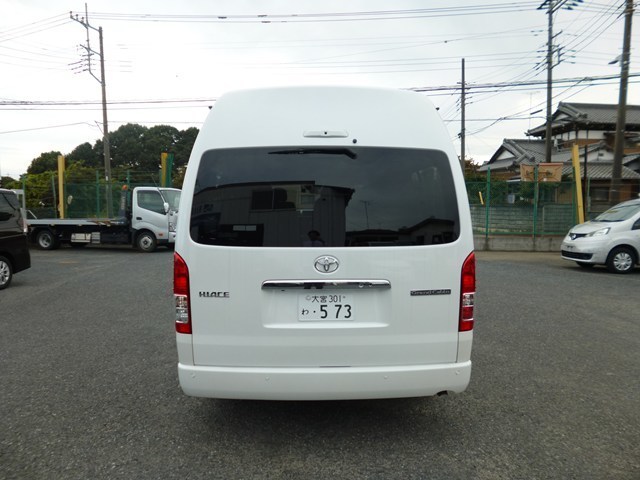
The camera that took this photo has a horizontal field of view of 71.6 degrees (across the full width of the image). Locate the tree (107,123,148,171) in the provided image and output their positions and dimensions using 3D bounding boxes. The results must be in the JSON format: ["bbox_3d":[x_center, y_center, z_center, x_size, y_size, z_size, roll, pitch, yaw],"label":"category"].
[{"bbox_3d":[-19.219,-6.751,44.622,4.909,9.766,4.909,0,4,0],"label":"tree"}]

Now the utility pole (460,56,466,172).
[{"bbox_3d":[9.552,-6.356,29.610,0.320,11.204,0.320,0,4,0],"label":"utility pole"}]

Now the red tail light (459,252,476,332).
[{"bbox_3d":[0.893,0.316,2.690,0.130,0.490,0.140,0,4,0],"label":"red tail light"}]

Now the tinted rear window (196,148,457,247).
[{"bbox_3d":[0.030,-0.265,2.645,1.600,0.600,0.090,0,-5,0],"label":"tinted rear window"}]

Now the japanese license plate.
[{"bbox_3d":[0.038,0.396,2.620,0.330,0.165,0.015,0,4,0],"label":"japanese license plate"}]

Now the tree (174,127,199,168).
[{"bbox_3d":[-13.298,-6.556,44.637,3.499,9.374,3.499,0,4,0],"label":"tree"}]

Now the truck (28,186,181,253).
[{"bbox_3d":[-7.400,-0.780,15.886,6.100,2.120,1.900,1,4,11],"label":"truck"}]

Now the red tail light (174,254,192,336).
[{"bbox_3d":[-0.825,0.318,2.680,0.130,0.490,0.140,0,4,0],"label":"red tail light"}]

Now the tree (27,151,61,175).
[{"bbox_3d":[-28.162,-5.511,45.717,4.530,7.130,4.530,0,4,0],"label":"tree"}]

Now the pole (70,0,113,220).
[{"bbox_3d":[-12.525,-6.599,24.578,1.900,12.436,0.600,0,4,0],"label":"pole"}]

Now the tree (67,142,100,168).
[{"bbox_3d":[-23.635,-5.819,44.691,4.199,7.896,4.199,0,4,0],"label":"tree"}]

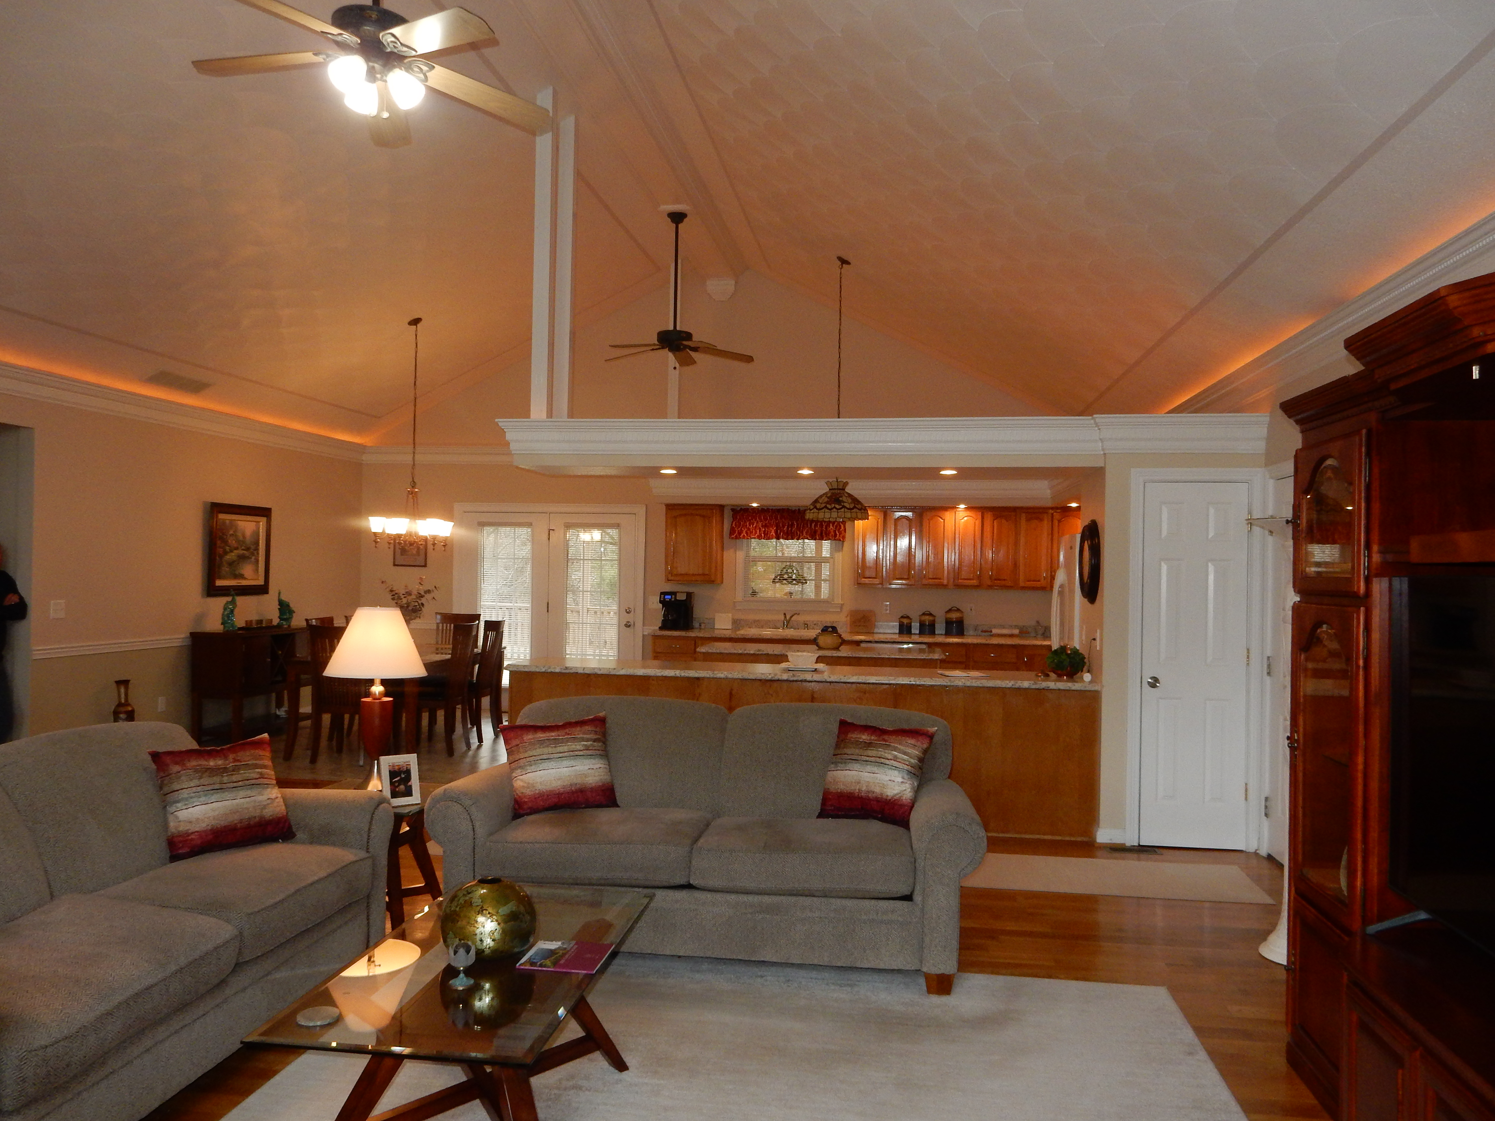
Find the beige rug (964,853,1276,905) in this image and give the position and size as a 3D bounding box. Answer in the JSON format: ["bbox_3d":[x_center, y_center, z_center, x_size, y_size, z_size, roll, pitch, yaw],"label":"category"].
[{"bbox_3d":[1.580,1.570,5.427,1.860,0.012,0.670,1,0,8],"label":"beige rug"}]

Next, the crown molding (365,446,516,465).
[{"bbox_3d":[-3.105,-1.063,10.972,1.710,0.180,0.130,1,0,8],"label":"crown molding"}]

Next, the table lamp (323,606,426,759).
[{"bbox_3d":[-1.564,0.583,4.566,0.456,0.775,0.456,1,0,8],"label":"table lamp"}]

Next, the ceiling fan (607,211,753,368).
[{"bbox_3d":[-0.611,-2.359,9.180,1.300,1.214,1.300,1,0,8],"label":"ceiling fan"}]

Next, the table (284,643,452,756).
[{"bbox_3d":[-2.877,1.171,9.155,1.100,0.768,1.880,1,0,8],"label":"table"}]

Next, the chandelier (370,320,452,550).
[{"bbox_3d":[-2.800,-1.057,9.049,0.750,1.910,0.750,1,0,9],"label":"chandelier"}]

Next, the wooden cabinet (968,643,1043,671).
[{"bbox_3d":[2.381,1.186,10.110,0.674,0.880,0.600,1,0,8],"label":"wooden cabinet"}]

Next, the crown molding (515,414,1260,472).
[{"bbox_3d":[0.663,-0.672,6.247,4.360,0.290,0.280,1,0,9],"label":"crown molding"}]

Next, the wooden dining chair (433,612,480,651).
[{"bbox_3d":[-2.776,1.037,10.025,0.480,1.050,0.550,1,0,8],"label":"wooden dining chair"}]

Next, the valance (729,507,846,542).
[{"bbox_3d":[0.389,-0.352,10.440,1.121,0.310,0.120,1,0,8],"label":"valance"}]

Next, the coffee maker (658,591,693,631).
[{"bbox_3d":[-0.685,0.504,10.493,0.270,0.365,0.280,1,0,9],"label":"coffee maker"}]

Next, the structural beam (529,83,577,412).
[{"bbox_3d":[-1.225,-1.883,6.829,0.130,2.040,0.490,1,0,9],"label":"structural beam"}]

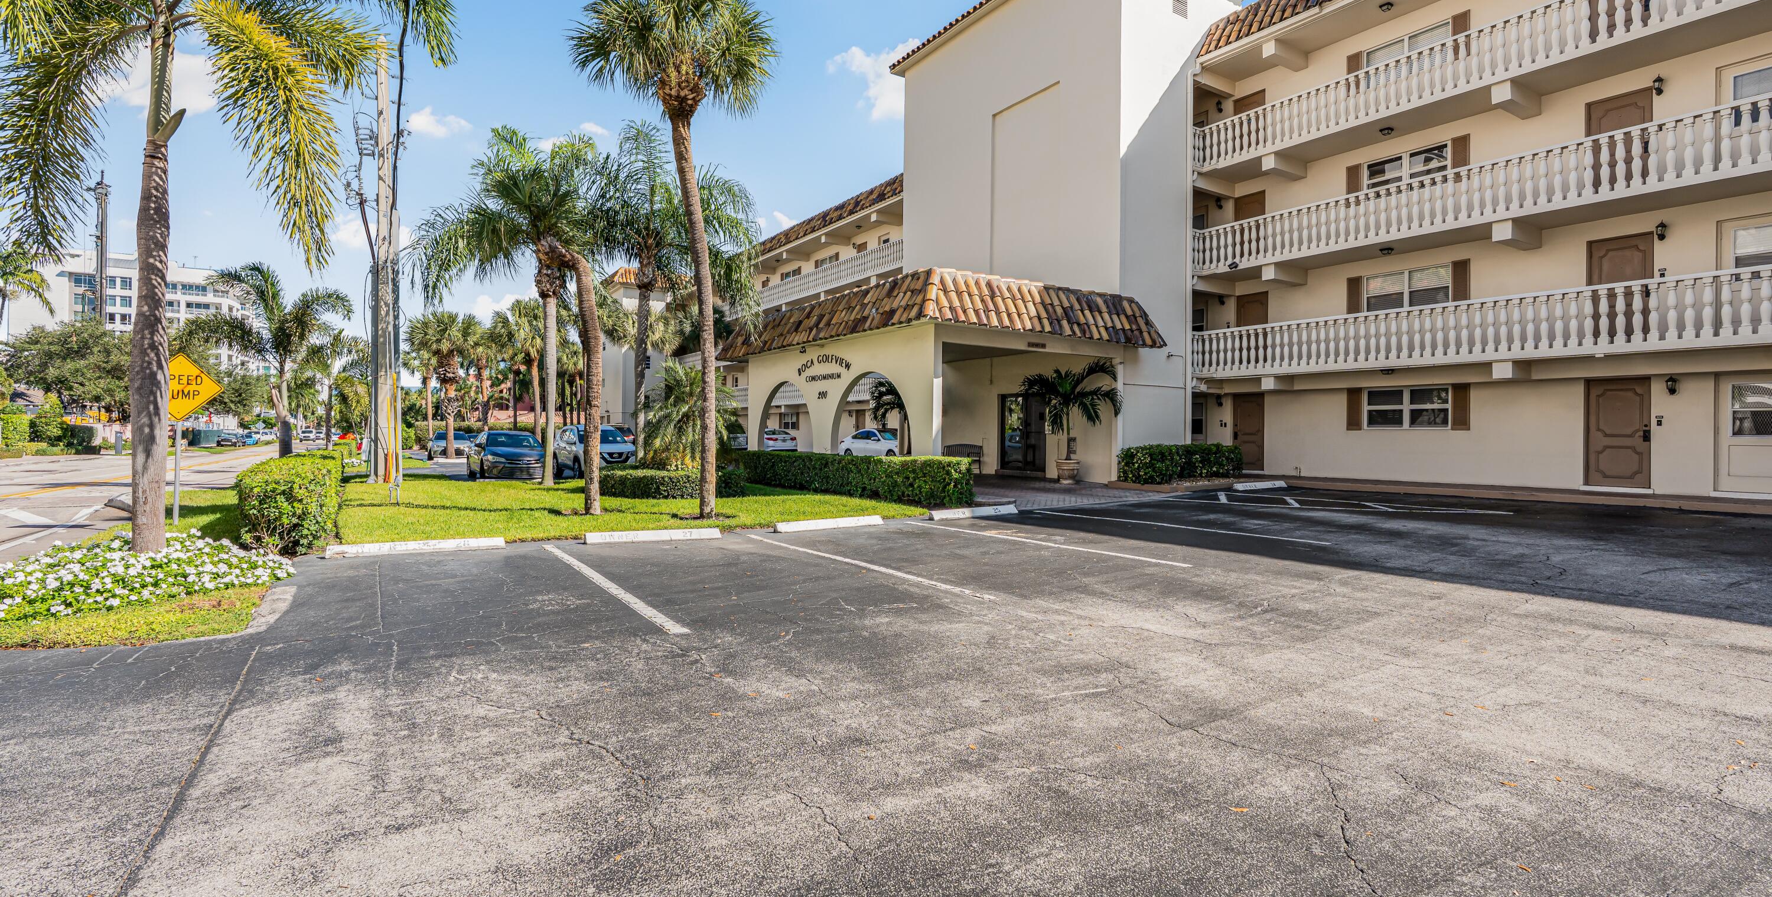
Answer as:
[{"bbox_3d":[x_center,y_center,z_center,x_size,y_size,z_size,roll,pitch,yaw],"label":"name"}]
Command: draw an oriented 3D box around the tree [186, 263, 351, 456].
[{"bbox_3d":[-17.626,-2.146,22.458,4.800,6.220,4.800,-1,2,-35],"label":"tree"}]

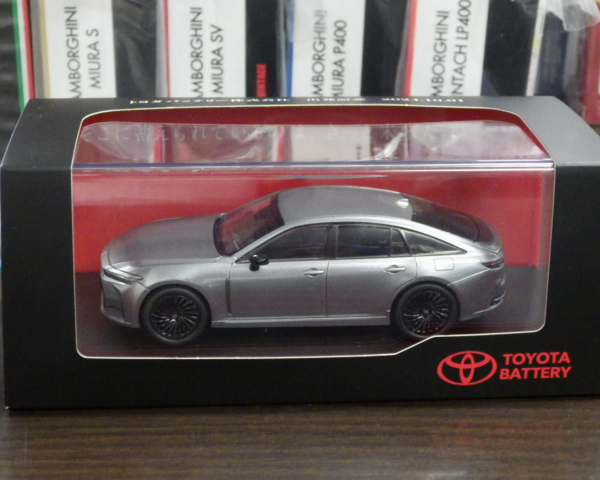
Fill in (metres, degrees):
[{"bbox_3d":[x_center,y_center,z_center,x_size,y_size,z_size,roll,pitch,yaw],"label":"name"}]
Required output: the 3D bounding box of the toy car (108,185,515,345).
[{"bbox_3d":[0.001,0.004,0.379,0.117,0.034,0.045,-1,23,-4],"label":"toy car"}]

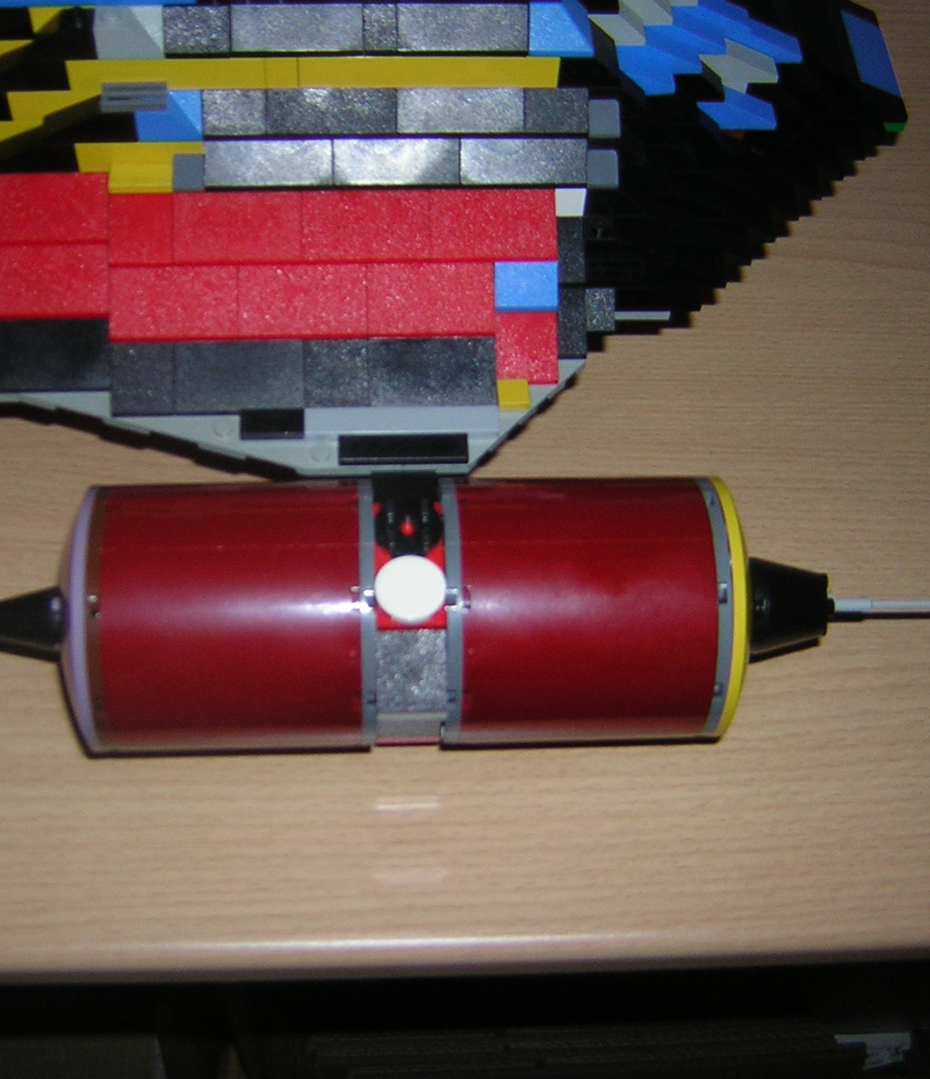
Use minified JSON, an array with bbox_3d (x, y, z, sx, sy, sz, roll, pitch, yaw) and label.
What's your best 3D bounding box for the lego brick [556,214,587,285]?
[{"bbox_3d":[0.027,-0.078,0.391,0.008,0.010,0.024,-1,58,-3],"label":"lego brick"}]

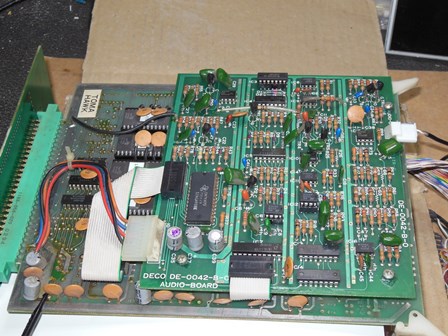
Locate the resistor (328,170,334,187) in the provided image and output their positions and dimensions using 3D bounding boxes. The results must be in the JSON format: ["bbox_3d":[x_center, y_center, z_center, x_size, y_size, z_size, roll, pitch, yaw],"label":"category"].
[{"bbox_3d":[0.062,0.005,0.374,0.003,0.003,0.008,2,52,6],"label":"resistor"}]

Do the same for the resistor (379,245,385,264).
[{"bbox_3d":[0.083,0.044,0.340,0.003,0.003,0.008,1,52,6],"label":"resistor"}]

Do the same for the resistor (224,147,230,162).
[{"bbox_3d":[0.002,-0.008,0.389,0.003,0.003,0.008,1,48,6],"label":"resistor"}]

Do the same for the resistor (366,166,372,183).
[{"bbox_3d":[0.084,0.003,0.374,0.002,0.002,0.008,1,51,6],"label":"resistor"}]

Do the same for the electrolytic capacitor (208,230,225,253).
[{"bbox_3d":[-0.004,0.039,0.346,0.008,0.011,0.008,1,52,6],"label":"electrolytic capacitor"}]

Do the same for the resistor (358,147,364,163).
[{"bbox_3d":[0.081,-0.007,0.381,0.003,0.003,0.009,1,48,6],"label":"resistor"}]

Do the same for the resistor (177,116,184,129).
[{"bbox_3d":[-0.028,-0.029,0.408,0.003,0.003,0.007,1,52,6],"label":"resistor"}]

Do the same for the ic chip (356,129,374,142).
[{"bbox_3d":[0.085,-0.019,0.392,0.010,0.004,0.007,1,51,6],"label":"ic chip"}]

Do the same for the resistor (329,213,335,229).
[{"bbox_3d":[0.060,0.029,0.356,0.003,0.003,0.008,1,52,6],"label":"resistor"}]

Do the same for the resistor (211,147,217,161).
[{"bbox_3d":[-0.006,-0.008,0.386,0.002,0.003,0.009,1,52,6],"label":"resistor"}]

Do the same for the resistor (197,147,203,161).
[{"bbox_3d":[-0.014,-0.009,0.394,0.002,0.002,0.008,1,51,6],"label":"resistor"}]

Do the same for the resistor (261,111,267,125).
[{"bbox_3d":[0.025,-0.031,0.408,0.003,0.003,0.008,1,48,6],"label":"resistor"}]

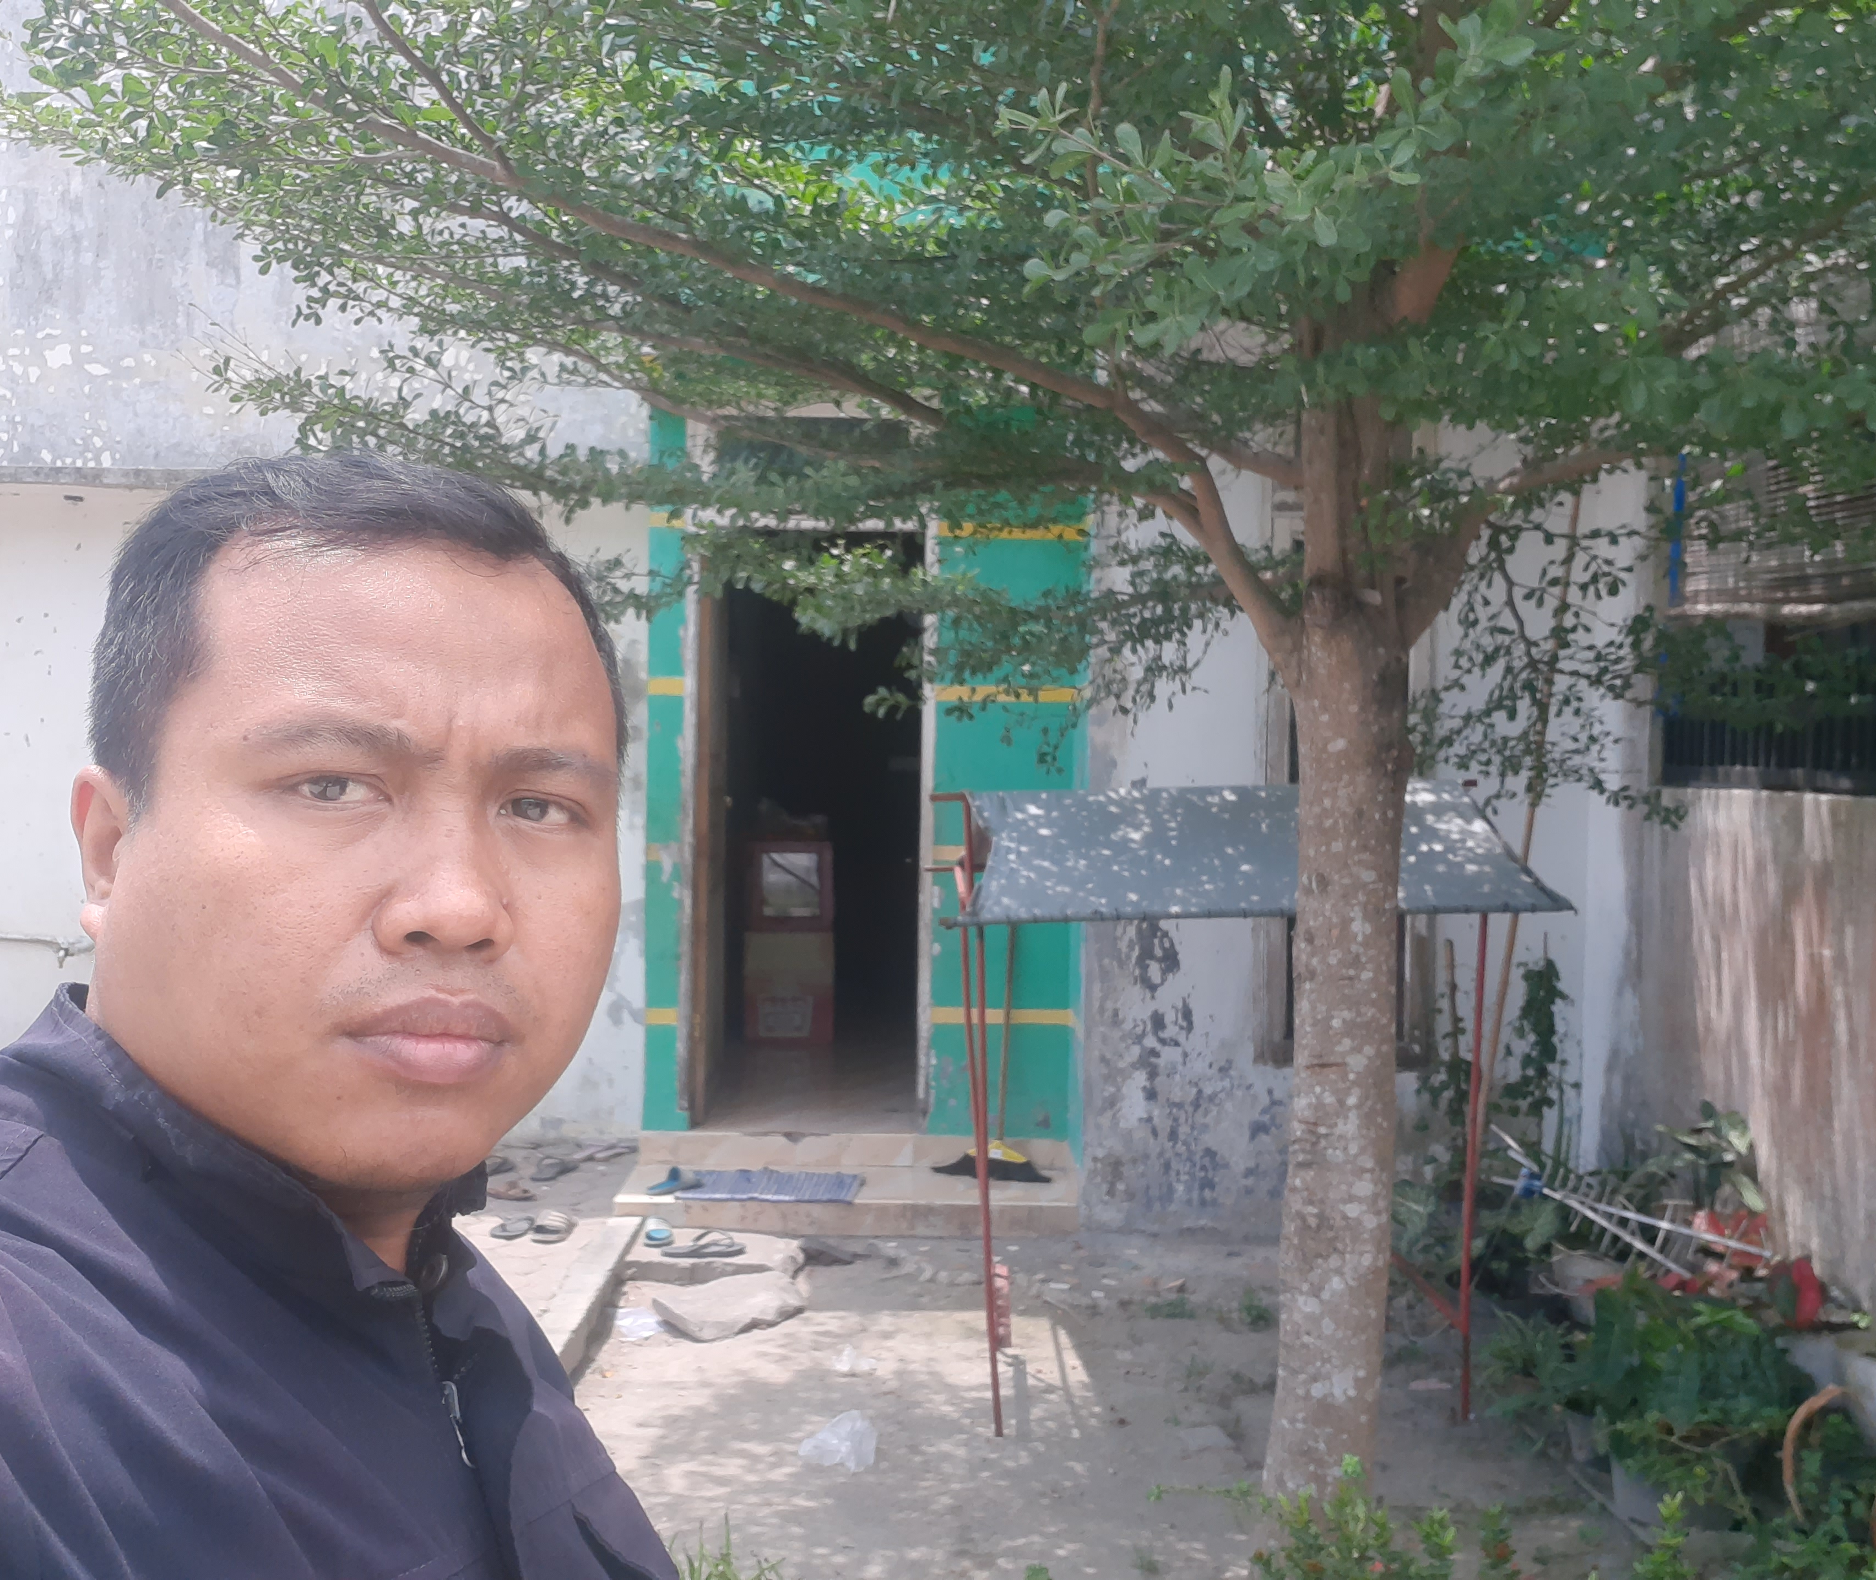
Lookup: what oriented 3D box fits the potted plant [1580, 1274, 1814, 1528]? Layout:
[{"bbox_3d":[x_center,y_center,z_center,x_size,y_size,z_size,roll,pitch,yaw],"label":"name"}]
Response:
[{"bbox_3d":[1.668,1.310,3.369,0.460,0.490,0.440,1,3,-3],"label":"potted plant"}]

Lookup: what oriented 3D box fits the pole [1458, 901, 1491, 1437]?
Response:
[{"bbox_3d":[1.285,0.903,3.642,0.027,1.250,0.027,1,3,-3],"label":"pole"}]

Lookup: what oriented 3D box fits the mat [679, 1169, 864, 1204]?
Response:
[{"bbox_3d":[-0.544,1.289,4.972,0.570,0.016,0.300,1,3,-1],"label":"mat"}]

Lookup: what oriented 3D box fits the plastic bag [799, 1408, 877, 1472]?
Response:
[{"bbox_3d":[-0.223,1.461,3.458,0.175,0.085,0.160,1,3,-3],"label":"plastic bag"}]

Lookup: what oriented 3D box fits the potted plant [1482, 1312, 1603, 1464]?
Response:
[{"bbox_3d":[1.417,1.379,3.582,0.270,0.313,0.270,1,3,-3],"label":"potted plant"}]

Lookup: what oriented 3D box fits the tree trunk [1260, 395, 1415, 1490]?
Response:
[{"bbox_3d":[0.879,0.350,3.333,0.260,2.370,0.260,1,3,-3],"label":"tree trunk"}]

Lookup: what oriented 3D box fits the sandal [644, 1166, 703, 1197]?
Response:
[{"bbox_3d":[-0.842,1.255,4.936,0.220,0.075,0.095,-1,4,-38],"label":"sandal"}]

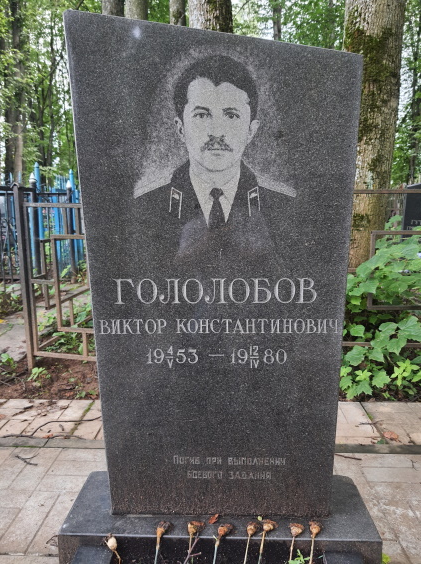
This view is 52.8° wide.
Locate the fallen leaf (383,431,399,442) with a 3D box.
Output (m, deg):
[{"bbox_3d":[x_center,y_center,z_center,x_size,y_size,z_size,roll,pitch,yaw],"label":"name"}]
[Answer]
[{"bbox_3d":[0.821,0.697,1.917,0.068,0.015,0.084,-5,11,-23],"label":"fallen leaf"}]

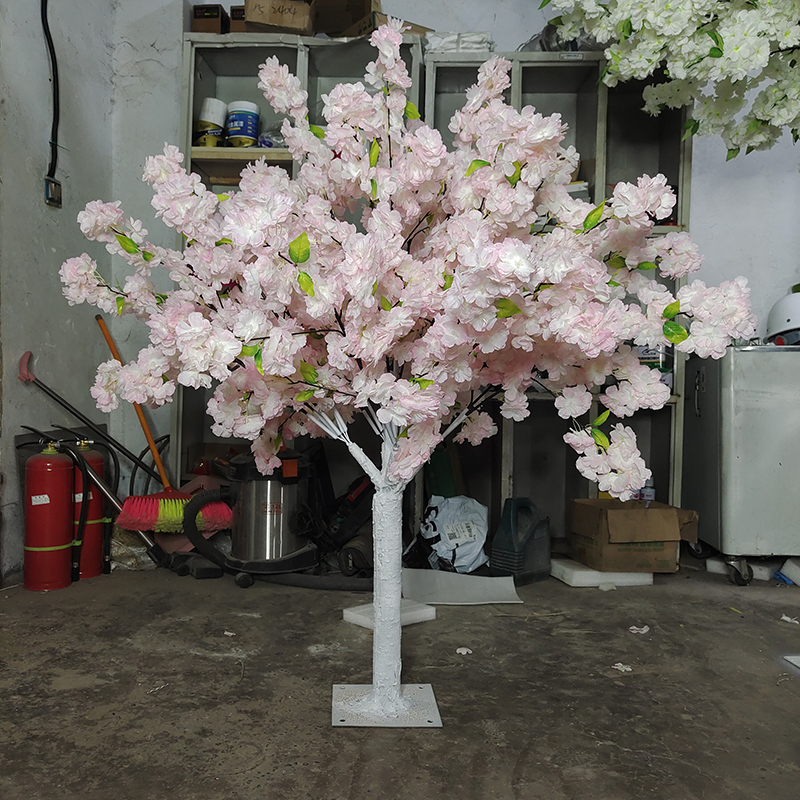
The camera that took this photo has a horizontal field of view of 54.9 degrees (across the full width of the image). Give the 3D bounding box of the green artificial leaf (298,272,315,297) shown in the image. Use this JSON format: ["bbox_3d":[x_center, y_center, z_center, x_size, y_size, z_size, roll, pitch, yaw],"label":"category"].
[{"bbox_3d":[-0.176,-0.220,1.460,0.032,0.058,0.020,-28,0,-17],"label":"green artificial leaf"}]

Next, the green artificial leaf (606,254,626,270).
[{"bbox_3d":[0.473,-0.301,1.680,0.060,0.034,0.015,-13,-11,31],"label":"green artificial leaf"}]

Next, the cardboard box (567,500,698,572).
[{"bbox_3d":[0.874,0.505,2.918,0.335,0.225,0.235,0,3,-7],"label":"cardboard box"}]

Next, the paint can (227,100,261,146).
[{"bbox_3d":[-0.616,-1.074,3.030,0.122,0.182,0.122,1,1,0],"label":"paint can"}]

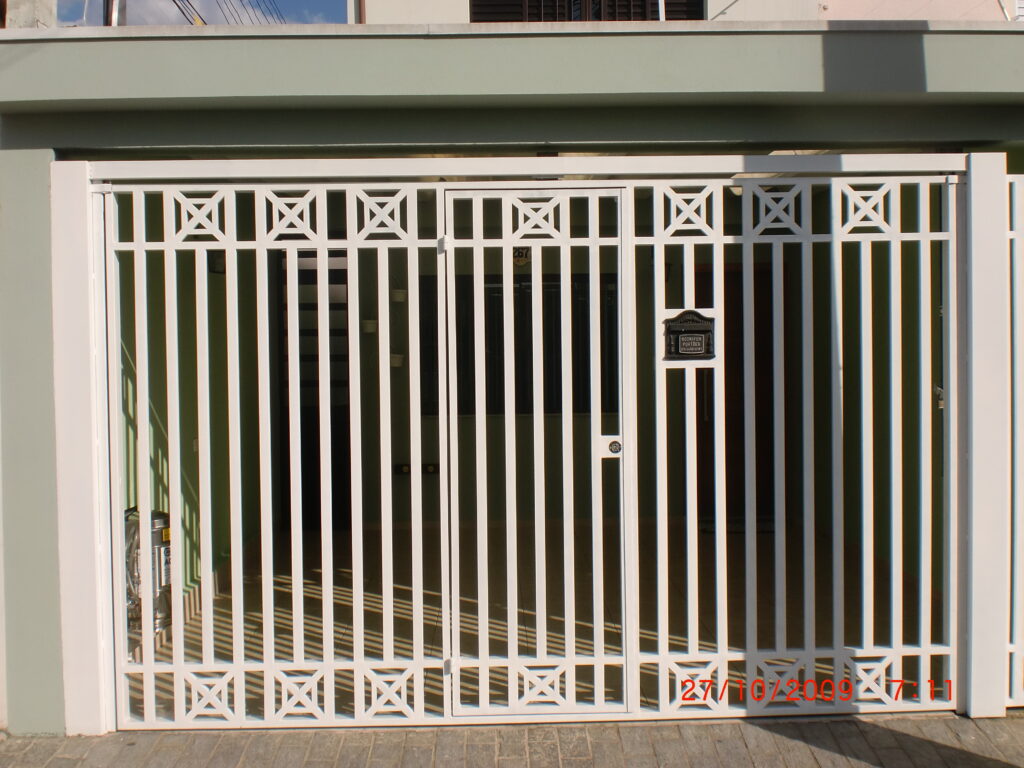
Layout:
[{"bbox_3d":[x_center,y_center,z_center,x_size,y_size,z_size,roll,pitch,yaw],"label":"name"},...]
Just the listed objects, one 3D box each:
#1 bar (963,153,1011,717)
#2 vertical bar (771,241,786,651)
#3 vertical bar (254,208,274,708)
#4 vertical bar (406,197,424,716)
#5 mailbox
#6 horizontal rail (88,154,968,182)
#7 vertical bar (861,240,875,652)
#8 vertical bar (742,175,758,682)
[{"bbox_3d":[1.972,0.218,4.351,0.155,2.337,0.140,-1,1,-2],"label":"bar"},{"bbox_3d":[1.112,0.260,4.322,0.041,1.709,0.027,-1,1,-2],"label":"vertical bar"},{"bbox_3d":[-1.016,0.302,4.266,0.041,2.185,0.027,-1,1,-2],"label":"vertical bar"},{"bbox_3d":[-0.399,0.299,4.283,0.041,2.194,0.027,-1,1,-2],"label":"vertical bar"},{"bbox_3d":[0.731,-0.201,4.323,0.205,0.206,0.110,-1,1,-2],"label":"mailbox"},{"bbox_3d":[0.089,-0.895,4.277,3.614,0.072,0.065,-1,1,-2],"label":"horizontal rail"},{"bbox_3d":[1.481,0.256,4.332,0.041,1.713,0.027,-1,1,-2],"label":"vertical bar"},{"bbox_3d":[0.988,0.230,4.318,0.041,2.103,0.027,-1,1,-2],"label":"vertical bar"}]

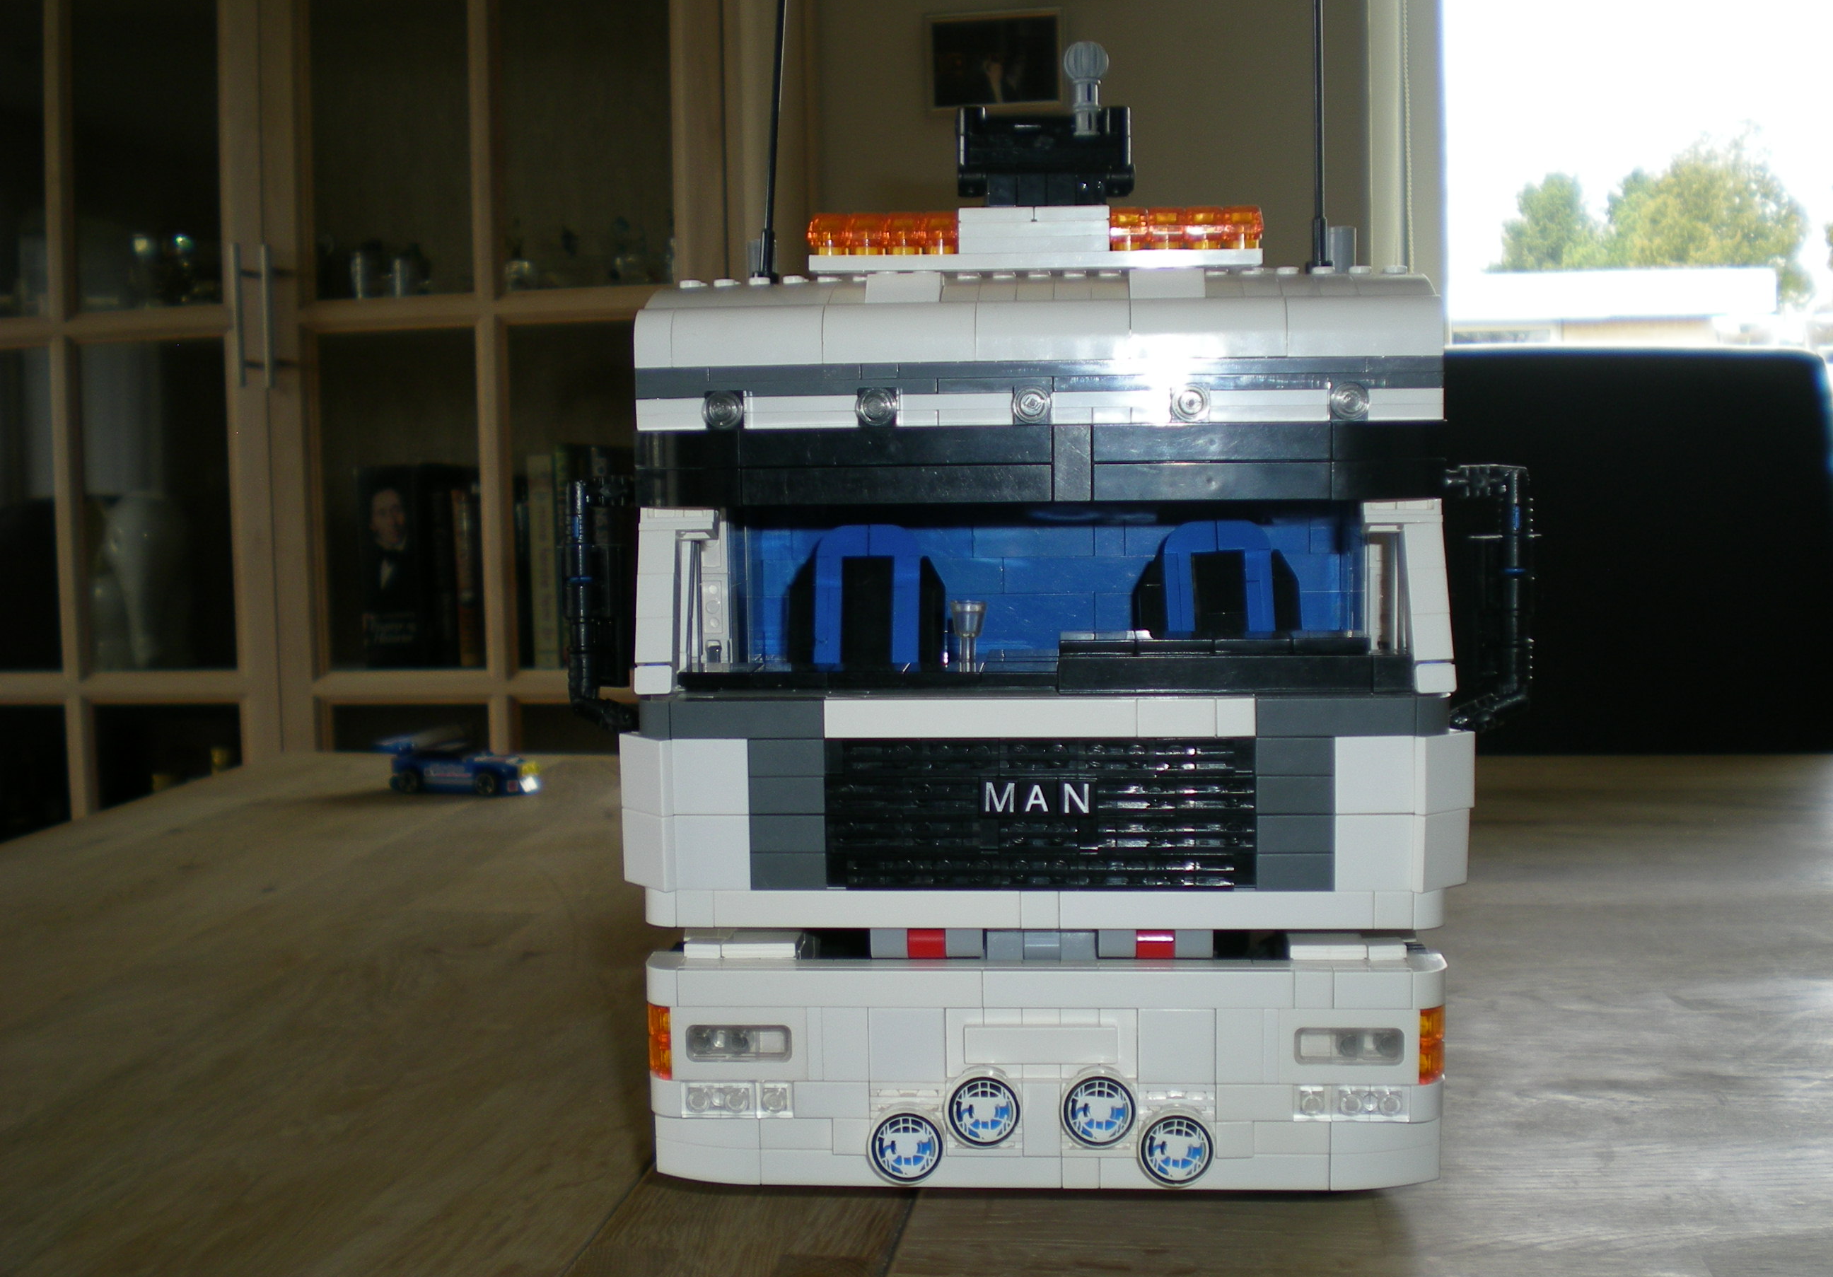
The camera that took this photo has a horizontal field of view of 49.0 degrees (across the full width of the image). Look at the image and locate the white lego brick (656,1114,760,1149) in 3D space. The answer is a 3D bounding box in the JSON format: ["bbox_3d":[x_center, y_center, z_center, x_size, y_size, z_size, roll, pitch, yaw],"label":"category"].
[{"bbox_3d":[-0.045,0.104,0.432,0.024,0.008,0.009,0,6,4],"label":"white lego brick"}]

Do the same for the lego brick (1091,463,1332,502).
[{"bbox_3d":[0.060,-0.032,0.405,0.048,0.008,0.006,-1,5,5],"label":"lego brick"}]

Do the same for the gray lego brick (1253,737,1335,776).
[{"bbox_3d":[0.077,0.024,0.411,0.016,0.008,0.007,0,6,4],"label":"gray lego brick"}]

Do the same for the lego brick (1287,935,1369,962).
[{"bbox_3d":[0.085,0.063,0.417,0.016,0.003,0.015,-1,5,6],"label":"lego brick"}]

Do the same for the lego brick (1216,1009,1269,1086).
[{"bbox_3d":[0.067,0.084,0.419,0.010,0.016,0.008,0,6,5],"label":"lego brick"}]

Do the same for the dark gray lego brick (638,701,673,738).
[{"bbox_3d":[-0.055,0.017,0.421,0.008,0.008,0.009,0,6,4],"label":"dark gray lego brick"}]

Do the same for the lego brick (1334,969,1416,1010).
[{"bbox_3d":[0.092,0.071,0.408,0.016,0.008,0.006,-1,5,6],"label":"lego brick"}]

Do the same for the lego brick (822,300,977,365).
[{"bbox_3d":[-0.003,-0.065,0.428,0.032,0.013,0.016,0,6,5],"label":"lego brick"}]

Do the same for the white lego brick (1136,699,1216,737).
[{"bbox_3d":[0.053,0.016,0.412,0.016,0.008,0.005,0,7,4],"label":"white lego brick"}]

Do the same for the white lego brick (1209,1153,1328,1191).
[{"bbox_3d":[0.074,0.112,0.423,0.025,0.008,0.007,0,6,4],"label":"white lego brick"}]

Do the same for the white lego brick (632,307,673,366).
[{"bbox_3d":[-0.054,-0.063,0.430,0.008,0.013,0.016,-1,5,6],"label":"white lego brick"}]

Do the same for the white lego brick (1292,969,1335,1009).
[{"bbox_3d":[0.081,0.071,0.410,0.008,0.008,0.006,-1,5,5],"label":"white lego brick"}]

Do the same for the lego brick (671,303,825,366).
[{"bbox_3d":[-0.035,-0.064,0.427,0.032,0.013,0.014,0,6,4],"label":"lego brick"}]

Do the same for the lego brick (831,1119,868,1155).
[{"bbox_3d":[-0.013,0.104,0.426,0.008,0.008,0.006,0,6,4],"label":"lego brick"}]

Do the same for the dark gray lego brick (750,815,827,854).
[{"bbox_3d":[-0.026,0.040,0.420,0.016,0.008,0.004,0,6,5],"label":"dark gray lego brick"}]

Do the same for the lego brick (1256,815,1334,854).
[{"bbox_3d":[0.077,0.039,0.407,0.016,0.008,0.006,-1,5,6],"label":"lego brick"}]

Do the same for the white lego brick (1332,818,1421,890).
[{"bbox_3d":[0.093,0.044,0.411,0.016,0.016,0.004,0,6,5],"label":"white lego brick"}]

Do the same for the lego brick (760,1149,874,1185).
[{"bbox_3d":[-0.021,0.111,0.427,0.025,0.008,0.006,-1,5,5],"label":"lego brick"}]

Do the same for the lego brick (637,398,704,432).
[{"bbox_3d":[-0.051,-0.048,0.429,0.016,0.006,0.008,0,7,4],"label":"lego brick"}]

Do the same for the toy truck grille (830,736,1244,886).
[{"bbox_3d":[0.026,0.035,0.414,0.088,0.032,0.008,-1,5,6],"label":"toy truck grille"}]

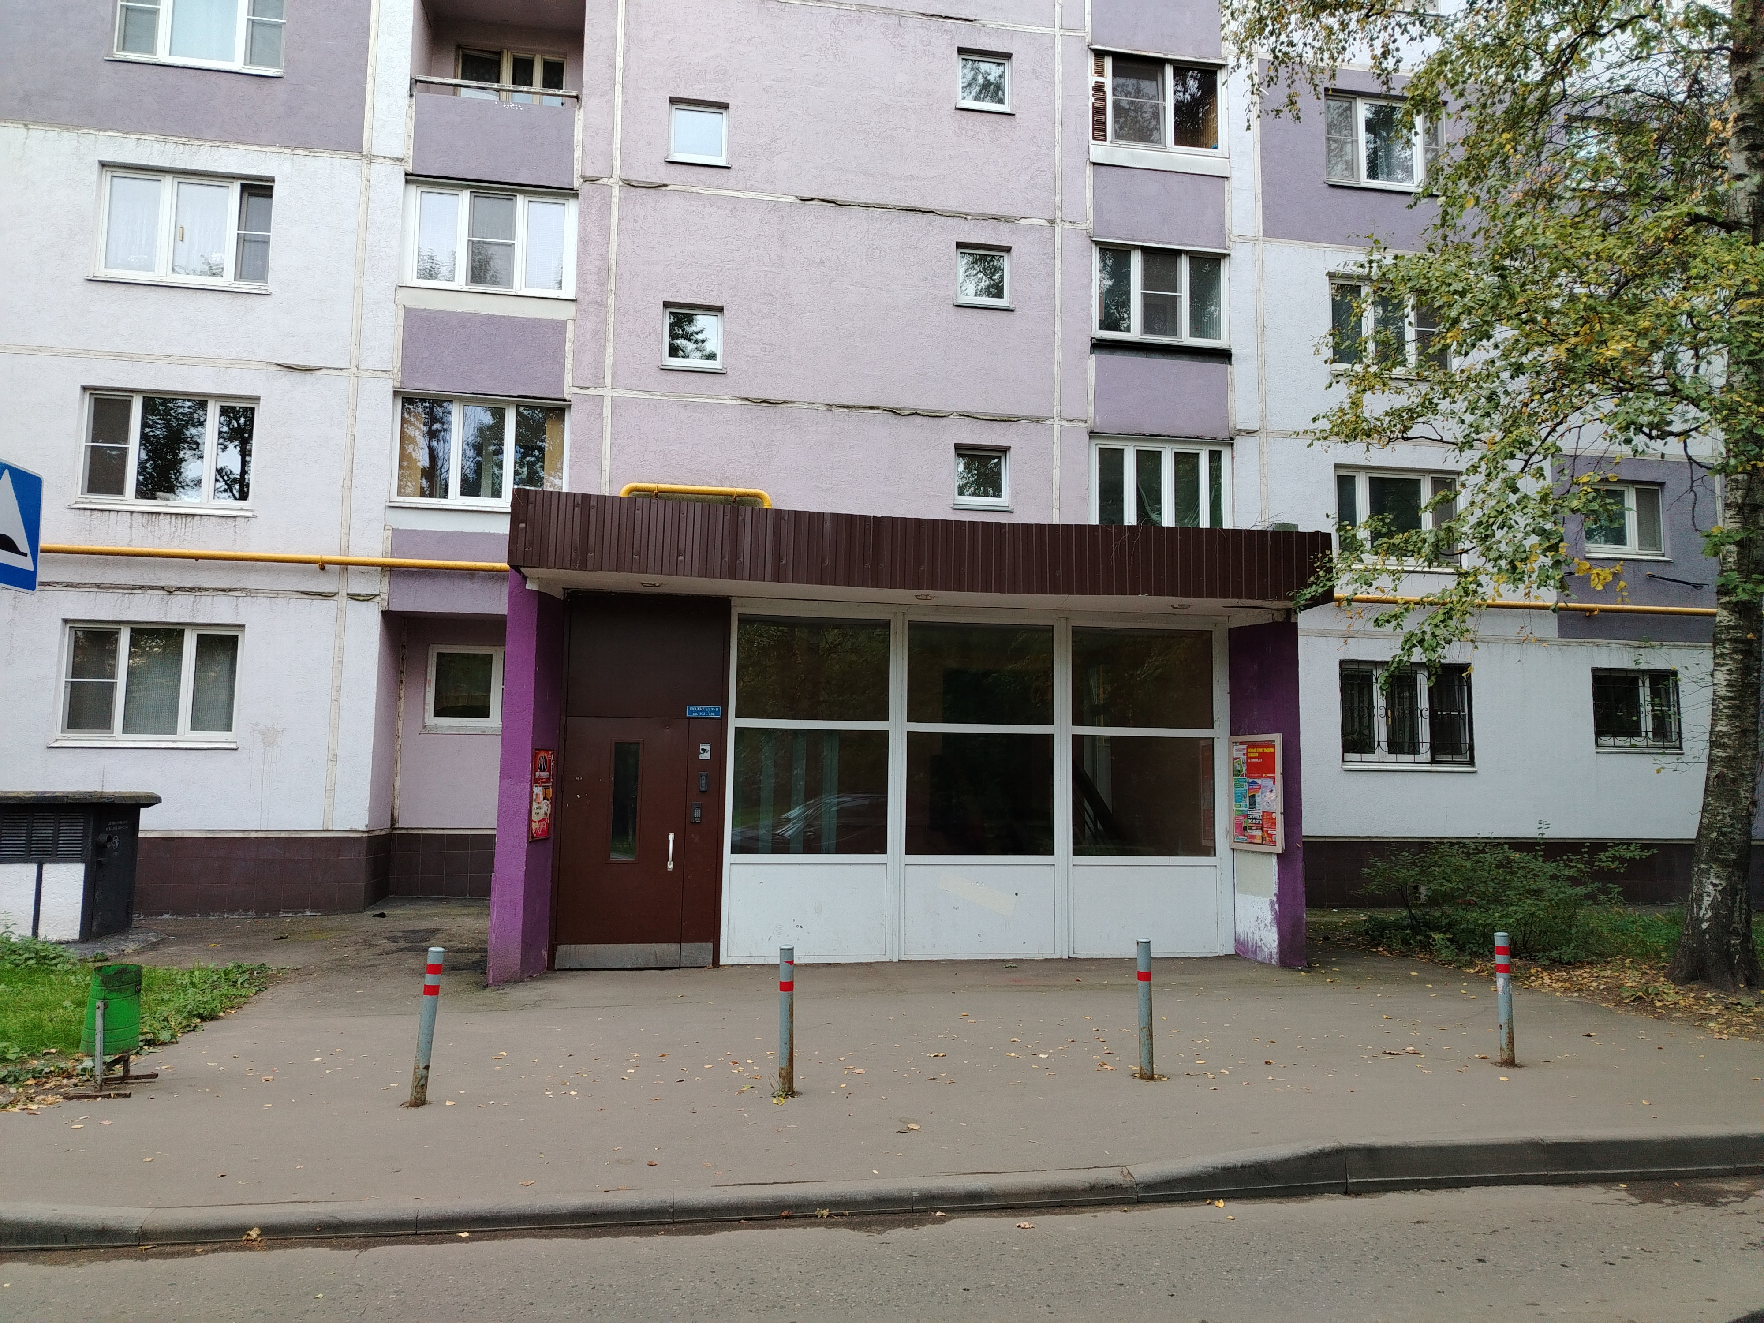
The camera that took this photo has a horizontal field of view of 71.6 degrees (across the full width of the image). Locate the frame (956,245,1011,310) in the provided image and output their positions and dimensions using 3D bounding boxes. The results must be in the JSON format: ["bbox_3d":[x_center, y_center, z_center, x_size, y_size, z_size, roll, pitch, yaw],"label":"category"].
[{"bbox_3d":[1.405,-5.285,16.801,0.783,0.860,0.120,2,-6,-9],"label":"frame"}]

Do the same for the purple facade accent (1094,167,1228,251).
[{"bbox_3d":[3.889,-6.344,17.185,1.969,1.074,0.150,2,-6,-10],"label":"purple facade accent"}]

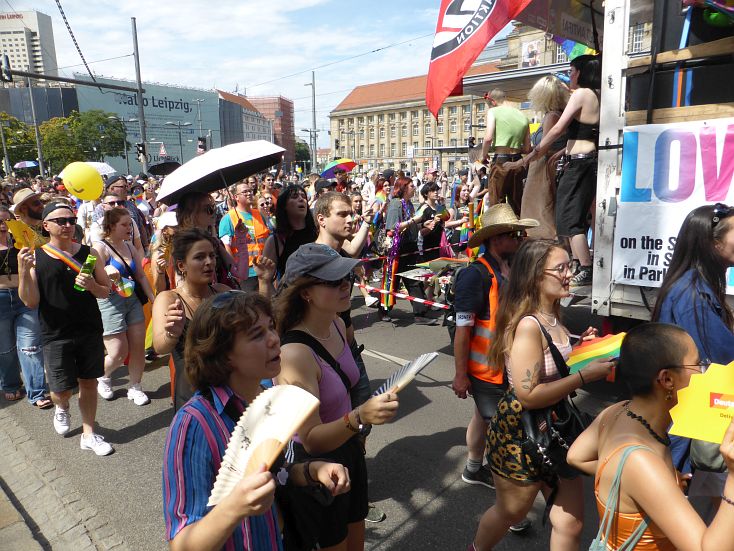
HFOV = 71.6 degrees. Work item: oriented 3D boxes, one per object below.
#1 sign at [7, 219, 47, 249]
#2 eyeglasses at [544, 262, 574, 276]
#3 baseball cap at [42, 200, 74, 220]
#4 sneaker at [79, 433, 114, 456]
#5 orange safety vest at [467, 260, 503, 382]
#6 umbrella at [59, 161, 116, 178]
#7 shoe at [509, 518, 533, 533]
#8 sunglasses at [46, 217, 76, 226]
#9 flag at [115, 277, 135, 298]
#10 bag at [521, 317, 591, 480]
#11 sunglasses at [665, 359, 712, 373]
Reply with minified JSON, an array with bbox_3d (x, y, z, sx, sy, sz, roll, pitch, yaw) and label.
[{"bbox_3d":[-2.110,-0.241,3.150,0.210,0.180,0.040,22,-6,-41],"label":"sign"},{"bbox_3d":[0.727,-0.030,2.040,0.138,0.048,0.145,-10,15,-41],"label":"eyeglasses"},{"bbox_3d":[-2.193,-0.460,3.602,0.250,0.130,0.190,5,13,25],"label":"baseball cap"},{"bbox_3d":[-1.965,1.228,3.709,0.285,0.120,0.105,5,13,24],"label":"sneaker"},{"bbox_3d":[0.709,0.250,2.831,0.310,0.680,0.460,3,12,15],"label":"orange safety vest"},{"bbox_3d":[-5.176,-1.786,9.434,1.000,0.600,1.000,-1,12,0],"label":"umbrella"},{"bbox_3d":[0.766,1.327,2.835,0.290,0.105,0.105,3,11,17],"label":"shoe"},{"bbox_3d":[-2.032,-0.362,3.380,0.150,0.048,0.145,7,13,32],"label":"sunglasses"},{"bbox_3d":[-2.005,0.099,4.209,0.200,0.190,0.040,-7,13,-27],"label":"flag"},{"bbox_3d":[0.809,0.525,2.173,0.310,0.670,0.200,-3,12,-10],"label":"bag"},{"bbox_3d":[0.799,0.223,1.330,0.145,0.045,0.140,-1,10,20],"label":"sunglasses"}]

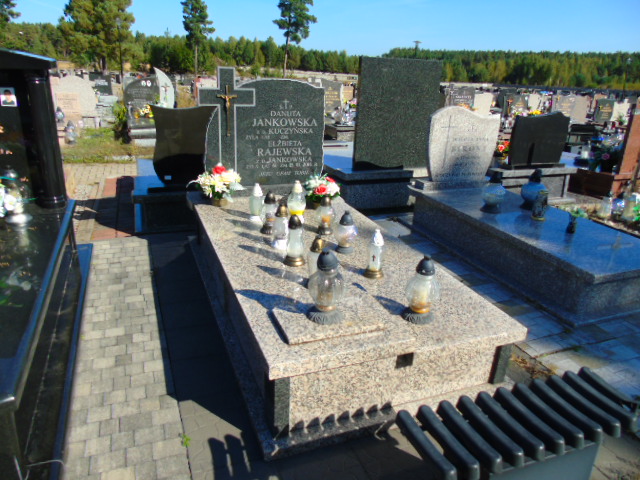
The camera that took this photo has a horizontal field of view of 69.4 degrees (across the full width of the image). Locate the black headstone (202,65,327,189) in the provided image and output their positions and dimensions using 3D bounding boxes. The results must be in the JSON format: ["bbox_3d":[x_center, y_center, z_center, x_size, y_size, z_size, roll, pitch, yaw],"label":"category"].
[{"bbox_3d":[-0.442,-0.871,3.638,0.980,0.900,0.095,-5,22,-20],"label":"black headstone"}]

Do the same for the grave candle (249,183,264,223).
[{"bbox_3d":[-0.439,-0.268,3.255,0.105,0.272,0.105,-4,20,-20],"label":"grave candle"}]

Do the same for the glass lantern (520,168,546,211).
[{"bbox_3d":[1.826,-0.441,3.961,0.225,0.335,0.225,-5,22,-20],"label":"glass lantern"}]

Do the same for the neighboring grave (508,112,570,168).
[{"bbox_3d":[2.675,-1.239,5.636,0.800,0.630,0.090,-4,20,-20],"label":"neighboring grave"}]

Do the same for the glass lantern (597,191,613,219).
[{"bbox_3d":[2.986,-0.378,4.826,0.155,0.275,0.155,-5,22,-20],"label":"glass lantern"}]

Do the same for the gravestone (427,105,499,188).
[{"bbox_3d":[1.344,-0.918,4.446,0.770,0.710,0.090,-5,22,-20],"label":"gravestone"}]

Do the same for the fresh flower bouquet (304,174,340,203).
[{"bbox_3d":[0.018,-0.405,3.519,0.270,0.230,0.250,3,21,-1],"label":"fresh flower bouquet"}]

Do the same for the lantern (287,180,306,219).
[{"bbox_3d":[-0.162,-0.290,3.350,0.135,0.280,0.135,3,19,-1],"label":"lantern"}]

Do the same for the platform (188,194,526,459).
[{"bbox_3d":[-0.086,0.177,2.995,1.234,0.363,2.586,-4,20,-20],"label":"platform"}]

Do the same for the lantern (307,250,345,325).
[{"bbox_3d":[0.027,0.186,1.926,0.155,0.304,0.155,3,19,-1],"label":"lantern"}]

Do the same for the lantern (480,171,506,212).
[{"bbox_3d":[1.442,-0.408,3.821,0.205,0.335,0.205,-5,22,-20],"label":"lantern"}]

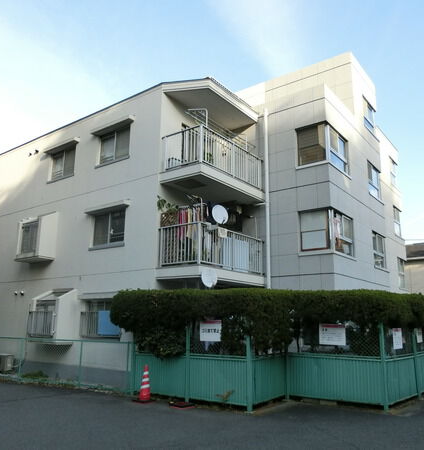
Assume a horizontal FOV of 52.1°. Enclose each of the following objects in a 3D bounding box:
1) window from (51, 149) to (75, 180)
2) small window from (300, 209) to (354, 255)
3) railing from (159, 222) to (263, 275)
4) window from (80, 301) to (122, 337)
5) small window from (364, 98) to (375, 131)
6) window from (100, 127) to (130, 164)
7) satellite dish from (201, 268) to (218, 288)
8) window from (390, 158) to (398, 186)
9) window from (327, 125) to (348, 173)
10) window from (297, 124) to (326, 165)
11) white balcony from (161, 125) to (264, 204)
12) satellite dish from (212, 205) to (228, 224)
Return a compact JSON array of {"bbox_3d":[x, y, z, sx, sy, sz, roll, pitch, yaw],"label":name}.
[{"bbox_3d":[-5.477,-2.241,16.124,1.440,1.130,0.150,-9,-16,36],"label":"window"},{"bbox_3d":[3.727,0.358,14.055,1.080,1.300,1.850,-9,-16,36],"label":"small window"},{"bbox_3d":[0.072,0.830,12.467,1.478,1.073,3.131,-9,-16,36],"label":"railing"},{"bbox_3d":[-3.334,2.867,13.161,1.750,1.150,0.250,-9,-16,36],"label":"window"},{"bbox_3d":[6.587,-4.453,18.152,0.150,1.320,1.650,-9,-16,36],"label":"small window"},{"bbox_3d":[-3.051,-2.479,13.650,1.419,1.044,0.120,-9,-16,36],"label":"window"},{"bbox_3d":[-0.062,1.325,10.734,0.460,0.510,0.260,4,-13,-15],"label":"satellite dish"},{"bbox_3d":[9.875,-2.697,23.369,0.120,1.545,1.670,-9,-16,36],"label":"window"},{"bbox_3d":[4.177,-2.453,14.431,0.150,1.280,1.670,-9,-16,36],"label":"window"},{"bbox_3d":[3.066,-2.462,13.277,0.935,1.278,0.120,-9,-16,36],"label":"window"},{"bbox_3d":[0.122,-1.593,13.062,1.503,1.369,3.256,-9,-16,36],"label":"white balcony"},{"bbox_3d":[0.223,-0.284,12.090,0.450,0.510,0.300,9,-15,-33],"label":"satellite dish"}]

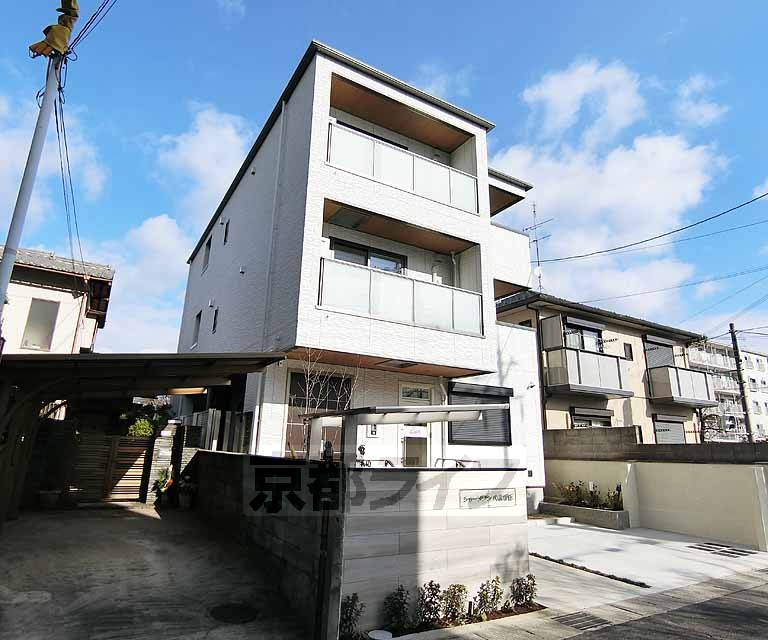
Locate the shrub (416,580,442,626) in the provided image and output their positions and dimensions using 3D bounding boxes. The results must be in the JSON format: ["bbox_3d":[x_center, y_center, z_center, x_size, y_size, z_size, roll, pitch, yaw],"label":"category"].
[{"bbox_3d":[0.437,2.725,4.220,0.260,0.390,0.250,2,-15,0],"label":"shrub"}]

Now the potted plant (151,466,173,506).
[{"bbox_3d":[-4.992,3.736,9.850,0.470,0.840,0.450,10,-17,-29],"label":"potted plant"}]

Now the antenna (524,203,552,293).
[{"bbox_3d":[6.127,-2.898,17.560,0.600,3.900,1.350,14,-20,-37],"label":"antenna"}]

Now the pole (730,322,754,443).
[{"bbox_3d":[17.640,4.047,21.488,0.270,8.100,0.270,9,-17,-26],"label":"pole"}]

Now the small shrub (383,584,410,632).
[{"bbox_3d":[0.123,2.719,4.151,0.280,0.380,0.260,1,-16,0],"label":"small shrub"}]

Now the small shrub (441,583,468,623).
[{"bbox_3d":[0.695,2.796,4.330,0.270,0.345,0.250,2,-15,0],"label":"small shrub"}]

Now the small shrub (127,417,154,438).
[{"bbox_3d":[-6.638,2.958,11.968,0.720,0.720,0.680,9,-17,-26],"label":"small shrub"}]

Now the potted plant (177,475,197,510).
[{"bbox_3d":[-4.364,3.812,9.700,0.430,0.750,0.420,10,-17,-29],"label":"potted plant"}]

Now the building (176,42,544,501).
[{"bbox_3d":[-1.740,0.950,15.200,7.800,9.300,13.500,10,-17,-31],"label":"building"}]

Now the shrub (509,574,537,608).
[{"bbox_3d":[1.499,2.938,4.750,0.280,0.340,0.260,10,-17,-29],"label":"shrub"}]

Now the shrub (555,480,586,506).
[{"bbox_3d":[4.015,3.735,9.450,0.620,0.530,0.450,10,-17,-29],"label":"shrub"}]

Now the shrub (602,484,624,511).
[{"bbox_3d":[4.705,3.639,9.000,0.420,0.520,0.380,10,-17,-29],"label":"shrub"}]

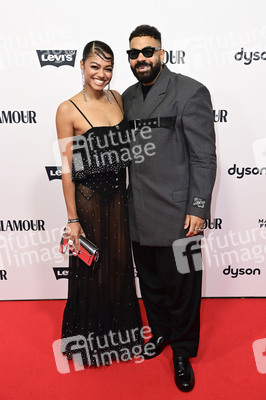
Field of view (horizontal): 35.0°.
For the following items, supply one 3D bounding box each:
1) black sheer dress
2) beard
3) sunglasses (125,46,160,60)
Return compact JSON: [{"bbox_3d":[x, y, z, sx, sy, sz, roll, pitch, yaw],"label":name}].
[{"bbox_3d":[-0.187,0.210,2.426,0.460,1.530,0.380,-7,18,-19],"label":"black sheer dress"},{"bbox_3d":[0.067,-0.630,2.071,0.146,0.117,0.112,-2,14,20],"label":"beard"},{"bbox_3d":[0.062,-0.715,2.062,0.143,0.049,0.143,-2,14,20],"label":"sunglasses"}]

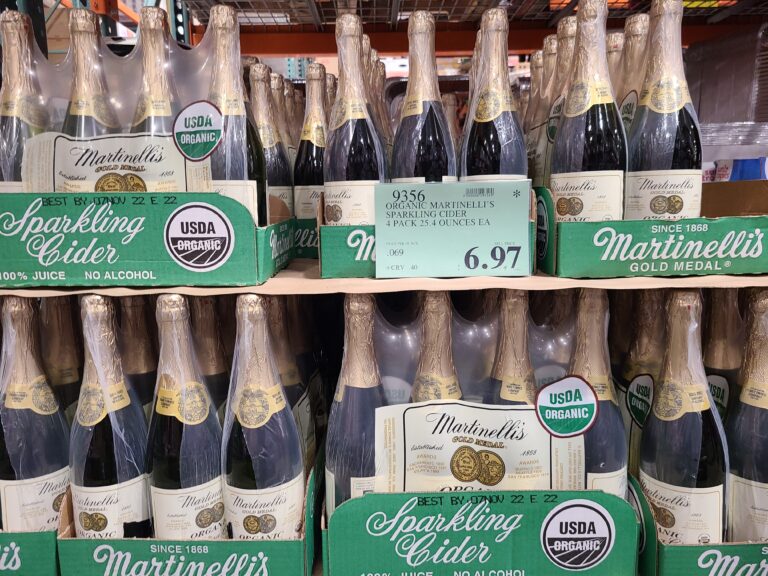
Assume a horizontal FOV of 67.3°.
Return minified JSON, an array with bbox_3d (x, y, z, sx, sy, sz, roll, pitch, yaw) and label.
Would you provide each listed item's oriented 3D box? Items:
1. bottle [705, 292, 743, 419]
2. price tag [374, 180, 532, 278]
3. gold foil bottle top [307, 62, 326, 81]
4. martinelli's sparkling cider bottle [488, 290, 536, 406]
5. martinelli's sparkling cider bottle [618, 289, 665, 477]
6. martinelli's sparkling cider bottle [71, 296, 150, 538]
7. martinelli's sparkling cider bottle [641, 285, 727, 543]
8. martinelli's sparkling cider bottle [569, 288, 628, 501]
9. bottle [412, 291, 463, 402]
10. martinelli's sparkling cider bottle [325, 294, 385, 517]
[{"bbox_3d":[0.406,0.139,0.693,0.083,0.310,0.083,3,9,31],"label":"bottle"},{"bbox_3d":[0.081,-0.068,0.675,0.181,0.111,0.004,-1,8,5],"label":"price tag"},{"bbox_3d":[-0.107,-0.343,0.916,0.031,0.030,0.031,-2,8,-6],"label":"gold foil bottle top"},{"bbox_3d":[0.145,0.151,0.647,0.083,0.310,0.083,-8,10,-42],"label":"martinelli's sparkling cider bottle"},{"bbox_3d":[0.314,0.141,0.693,0.083,0.310,0.083,2,8,25],"label":"martinelli's sparkling cider bottle"},{"bbox_3d":[-0.305,0.162,0.633,0.083,0.310,0.083,-2,8,-3],"label":"martinelli's sparkling cider bottle"},{"bbox_3d":[0.316,0.153,0.608,0.083,0.310,0.083,-5,9,-28],"label":"martinelli's sparkling cider bottle"},{"bbox_3d":[0.230,0.149,0.644,0.083,0.310,0.083,3,9,30],"label":"martinelli's sparkling cider bottle"},{"bbox_3d":[0.061,0.152,0.650,0.083,0.310,0.083,1,8,17],"label":"bottle"},{"bbox_3d":[-0.024,0.153,0.653,0.083,0.310,0.083,-1,8,0],"label":"martinelli's sparkling cider bottle"}]

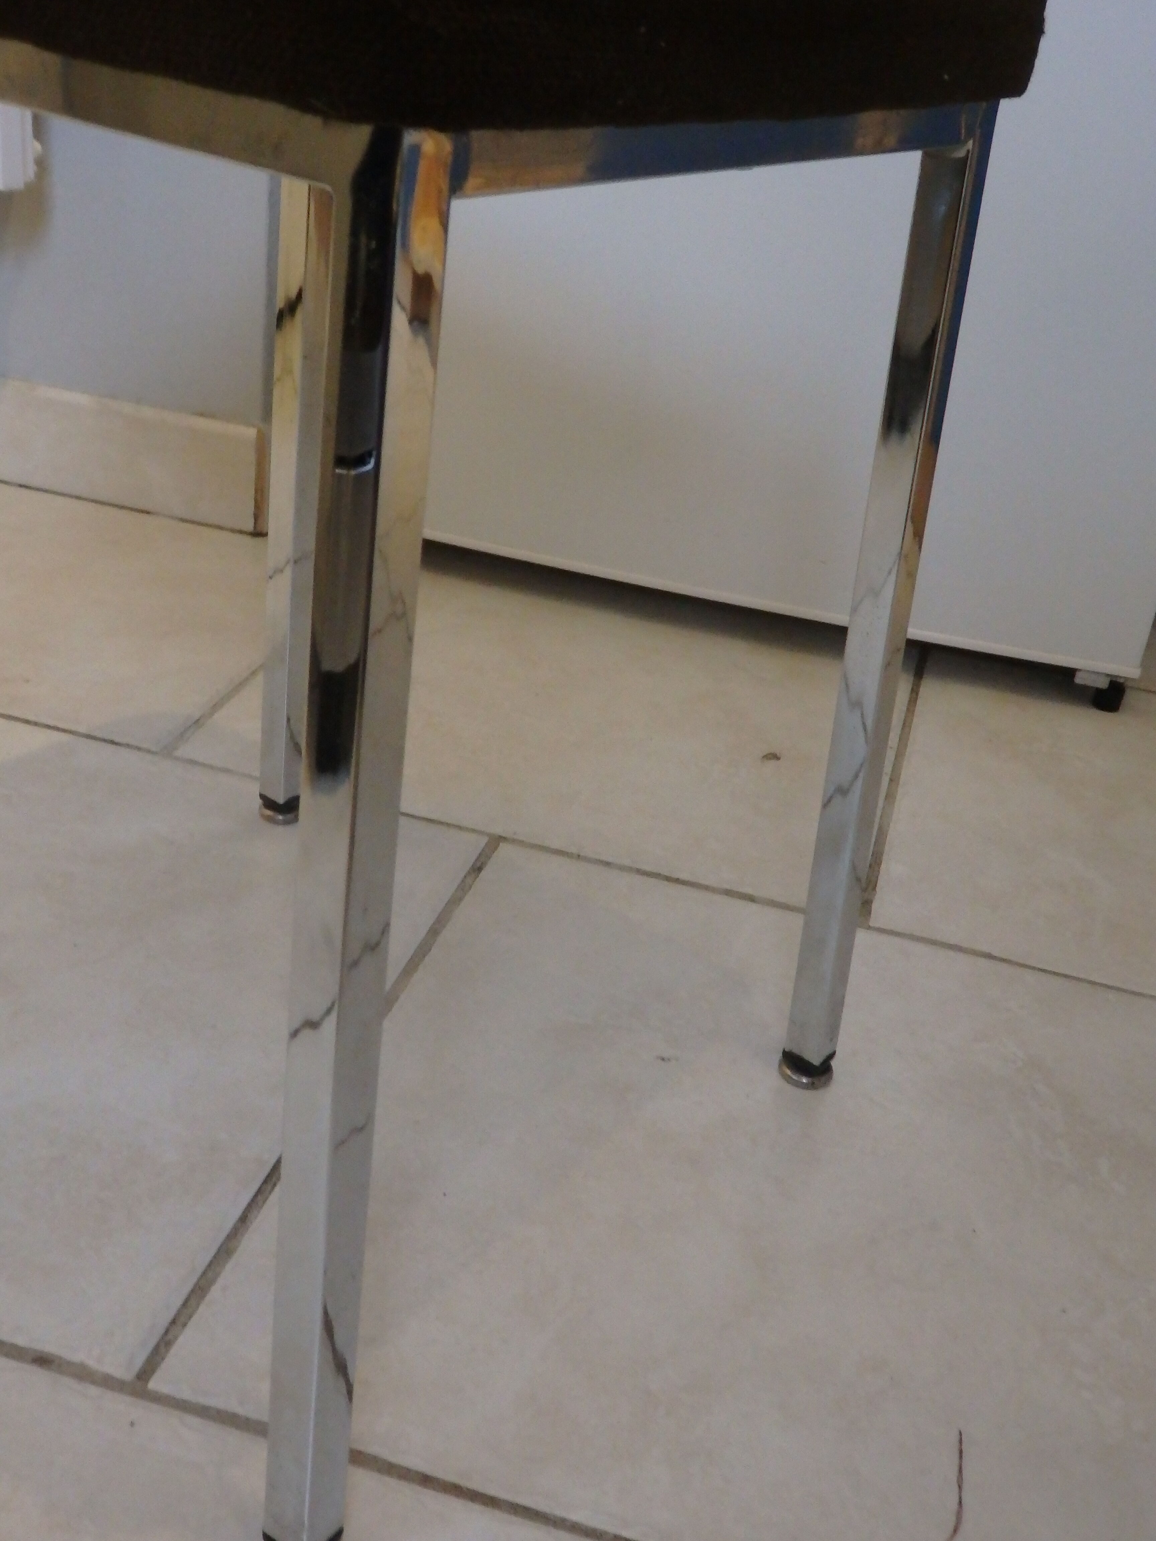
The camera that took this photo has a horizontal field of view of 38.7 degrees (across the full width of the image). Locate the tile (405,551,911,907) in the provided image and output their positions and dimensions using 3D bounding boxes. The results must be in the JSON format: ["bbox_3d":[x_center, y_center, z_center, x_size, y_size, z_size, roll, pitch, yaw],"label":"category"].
[{"bbox_3d":[0.008,-0.048,1.161,0.429,0.010,0.429,13,28,10],"label":"tile"}]

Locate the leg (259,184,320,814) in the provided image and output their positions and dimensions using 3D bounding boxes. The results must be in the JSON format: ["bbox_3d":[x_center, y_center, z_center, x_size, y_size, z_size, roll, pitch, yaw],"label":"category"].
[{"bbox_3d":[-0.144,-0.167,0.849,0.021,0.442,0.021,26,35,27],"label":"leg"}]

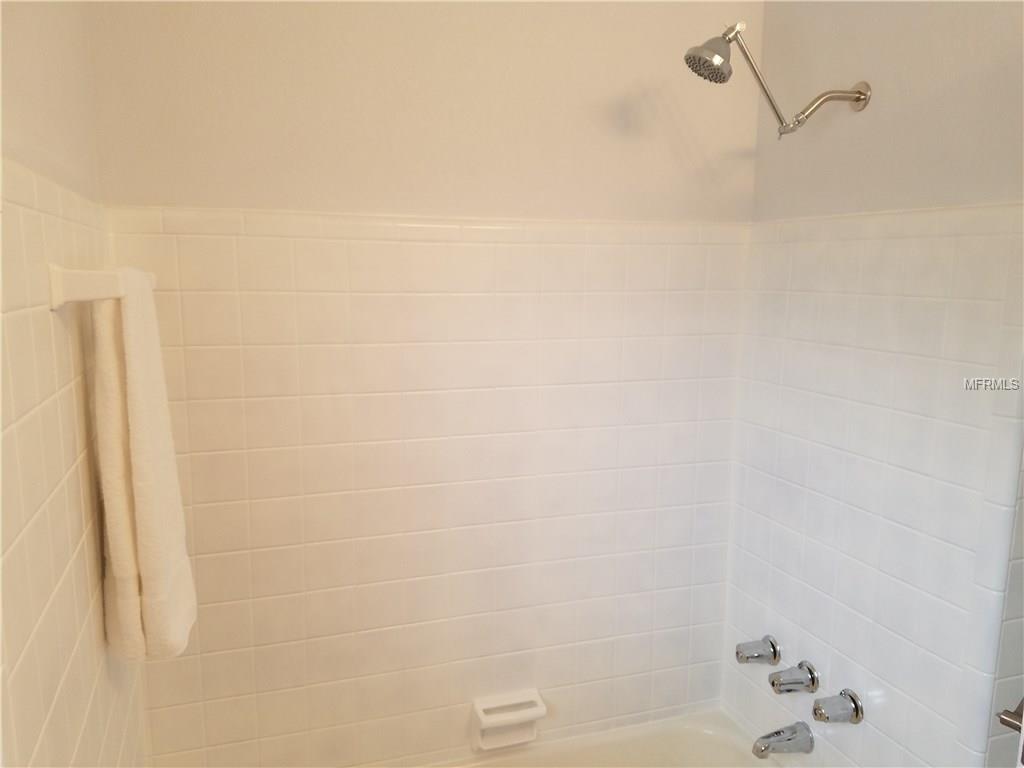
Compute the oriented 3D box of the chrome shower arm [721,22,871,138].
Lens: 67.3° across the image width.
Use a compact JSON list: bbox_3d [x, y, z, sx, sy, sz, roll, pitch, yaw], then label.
[{"bbox_3d":[0.558,-0.590,1.528,0.343,0.213,0.078,-2,8,-18],"label":"chrome shower arm"}]

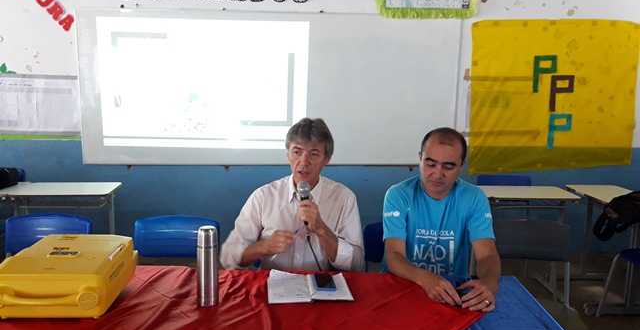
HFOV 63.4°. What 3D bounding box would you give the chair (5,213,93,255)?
[{"bbox_3d":[-1.288,0.674,2.328,0.430,0.835,0.510,1,9,0],"label":"chair"}]

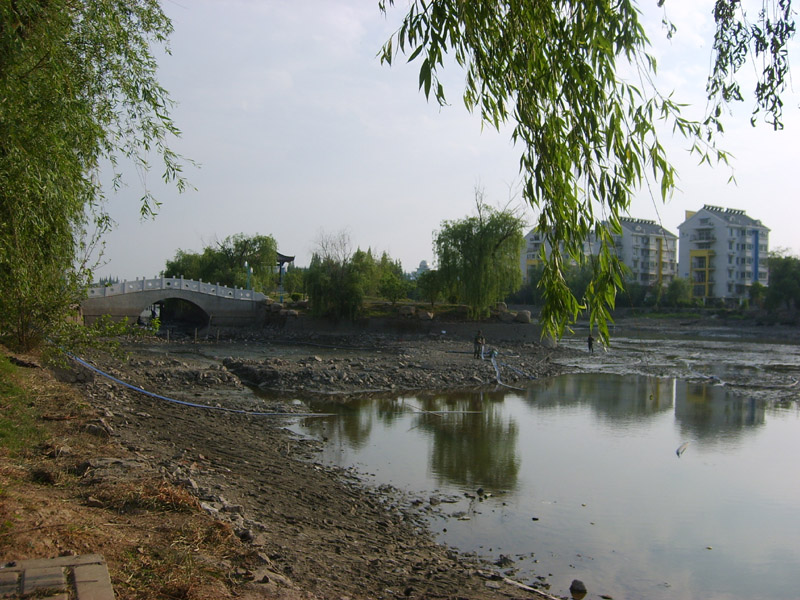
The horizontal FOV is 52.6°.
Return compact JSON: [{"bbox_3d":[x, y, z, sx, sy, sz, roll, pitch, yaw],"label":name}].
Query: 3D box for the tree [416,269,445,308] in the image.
[{"bbox_3d":[3.092,-1.242,82.000,2.840,3.900,3.000,1,0,2],"label":"tree"}]

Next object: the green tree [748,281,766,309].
[{"bbox_3d":[67.714,-0.993,153.000,3.590,5.390,3.400,1,0,24],"label":"green tree"}]

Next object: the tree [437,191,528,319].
[{"bbox_3d":[7.175,-3.950,73.000,7.800,11.000,7.600,1,0,6],"label":"tree"}]

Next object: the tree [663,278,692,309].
[{"bbox_3d":[52.145,-1.221,152.000,5.640,5.640,5.400,1,0,19],"label":"tree"}]

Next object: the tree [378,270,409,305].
[{"bbox_3d":[-0.683,-1.287,85.000,3.150,3.630,3.300,1,0,0],"label":"tree"}]

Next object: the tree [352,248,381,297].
[{"bbox_3d":[-4.350,-3.342,102.000,3.780,6.300,3.900,1,0,-2],"label":"tree"}]

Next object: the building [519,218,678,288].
[{"bbox_3d":[49.609,-9.163,205.244,17.000,20.200,35.500,1,0,-38],"label":"building"}]

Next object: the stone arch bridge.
[{"bbox_3d":[-21.111,0.202,75.048,16.500,4.900,5.000,1,0,-23],"label":"stone arch bridge"}]

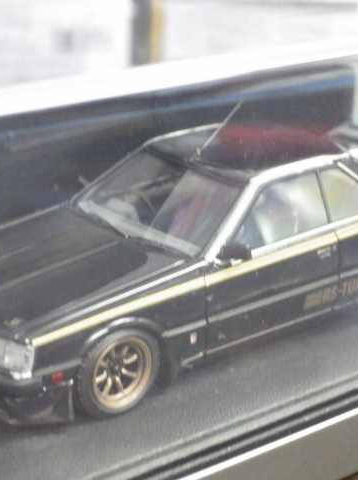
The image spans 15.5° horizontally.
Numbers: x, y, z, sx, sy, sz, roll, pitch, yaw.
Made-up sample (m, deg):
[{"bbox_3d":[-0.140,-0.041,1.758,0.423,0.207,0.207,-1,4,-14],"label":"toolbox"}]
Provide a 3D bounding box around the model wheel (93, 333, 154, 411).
[{"bbox_3d":[-0.009,0.018,0.182,0.010,0.010,0.004,-15,22,-38],"label":"model wheel"}]

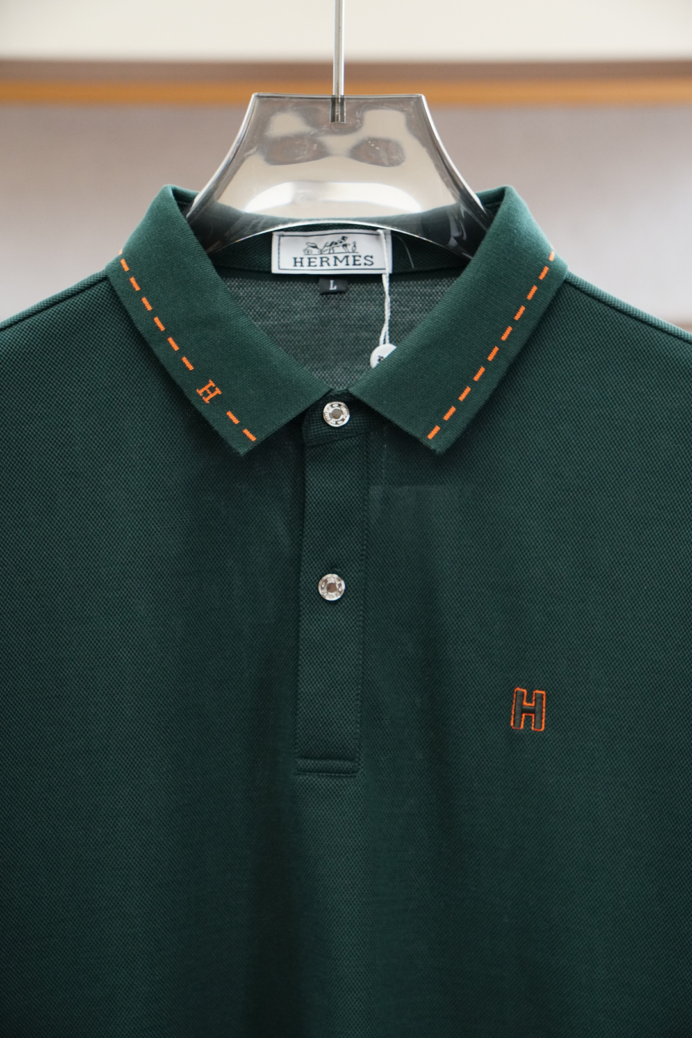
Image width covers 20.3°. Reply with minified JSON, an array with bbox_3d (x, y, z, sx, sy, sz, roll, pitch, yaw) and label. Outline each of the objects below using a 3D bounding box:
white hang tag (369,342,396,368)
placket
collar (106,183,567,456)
[{"bbox_3d":[0.019,-0.075,0.905,0.015,0.015,0.003,1,3,0],"label":"white hang tag"},{"bbox_3d":[-0.007,0.029,0.872,0.031,0.172,0.014,1,-2,0],"label":"placket"},{"bbox_3d":[-0.005,-0.093,0.902,0.216,0.131,0.090,1,3,0],"label":"collar"}]

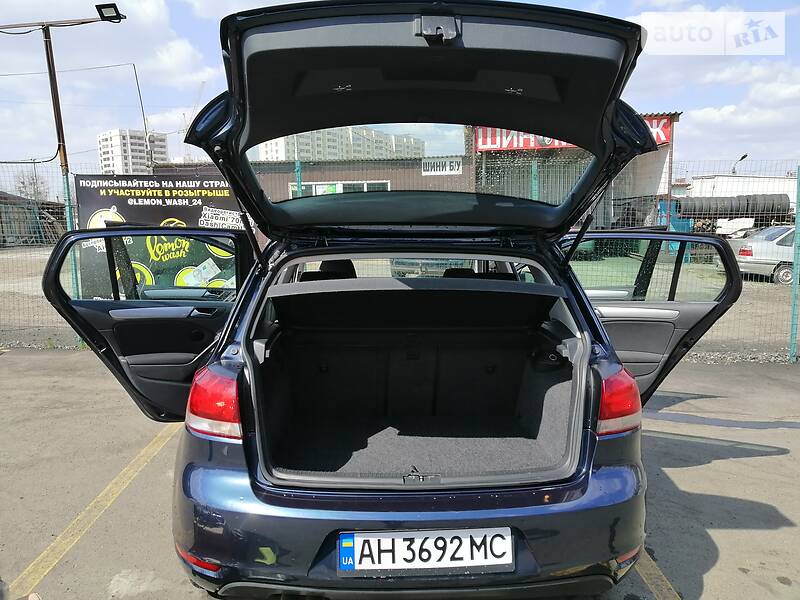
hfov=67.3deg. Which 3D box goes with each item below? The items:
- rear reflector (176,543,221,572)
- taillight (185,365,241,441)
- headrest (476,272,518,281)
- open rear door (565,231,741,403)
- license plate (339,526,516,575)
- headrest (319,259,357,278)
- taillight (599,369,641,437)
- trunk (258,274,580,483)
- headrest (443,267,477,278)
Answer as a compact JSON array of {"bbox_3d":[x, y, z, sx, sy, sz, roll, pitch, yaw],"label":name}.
[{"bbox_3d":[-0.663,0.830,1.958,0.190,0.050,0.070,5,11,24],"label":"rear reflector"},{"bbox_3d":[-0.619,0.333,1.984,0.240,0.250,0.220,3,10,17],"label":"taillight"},{"bbox_3d":[0.385,-0.037,2.661,0.260,0.160,0.110,0,10,-3],"label":"headrest"},{"bbox_3d":[1.325,0.137,3.416,1.030,1.070,0.180,4,11,21],"label":"open rear door"},{"bbox_3d":[0.079,0.761,1.815,0.530,0.130,0.020,-1,4,-3],"label":"license plate"},{"bbox_3d":[-0.365,-0.152,3.582,0.270,0.200,0.120,0,10,-3],"label":"headrest"},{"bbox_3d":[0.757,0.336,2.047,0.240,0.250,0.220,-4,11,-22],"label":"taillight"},{"bbox_3d":[0.059,0.265,2.211,1.060,0.600,0.780,0,10,-3],"label":"trunk"},{"bbox_3d":[0.354,-0.101,3.624,0.270,0.200,0.120,0,10,-3],"label":"headrest"}]

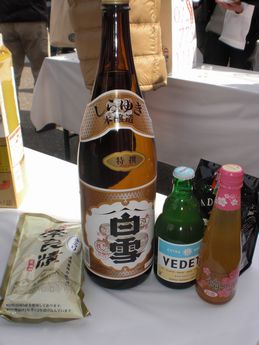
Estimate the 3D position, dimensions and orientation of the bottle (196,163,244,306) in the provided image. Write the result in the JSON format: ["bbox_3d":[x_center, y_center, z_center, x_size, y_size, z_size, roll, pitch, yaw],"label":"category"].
[{"bbox_3d":[0.125,0.084,0.505,0.056,0.196,0.056,8,26,15],"label":"bottle"}]

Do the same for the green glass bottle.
[{"bbox_3d":[0.073,0.077,0.542,0.070,0.176,0.070,4,26,8],"label":"green glass bottle"}]

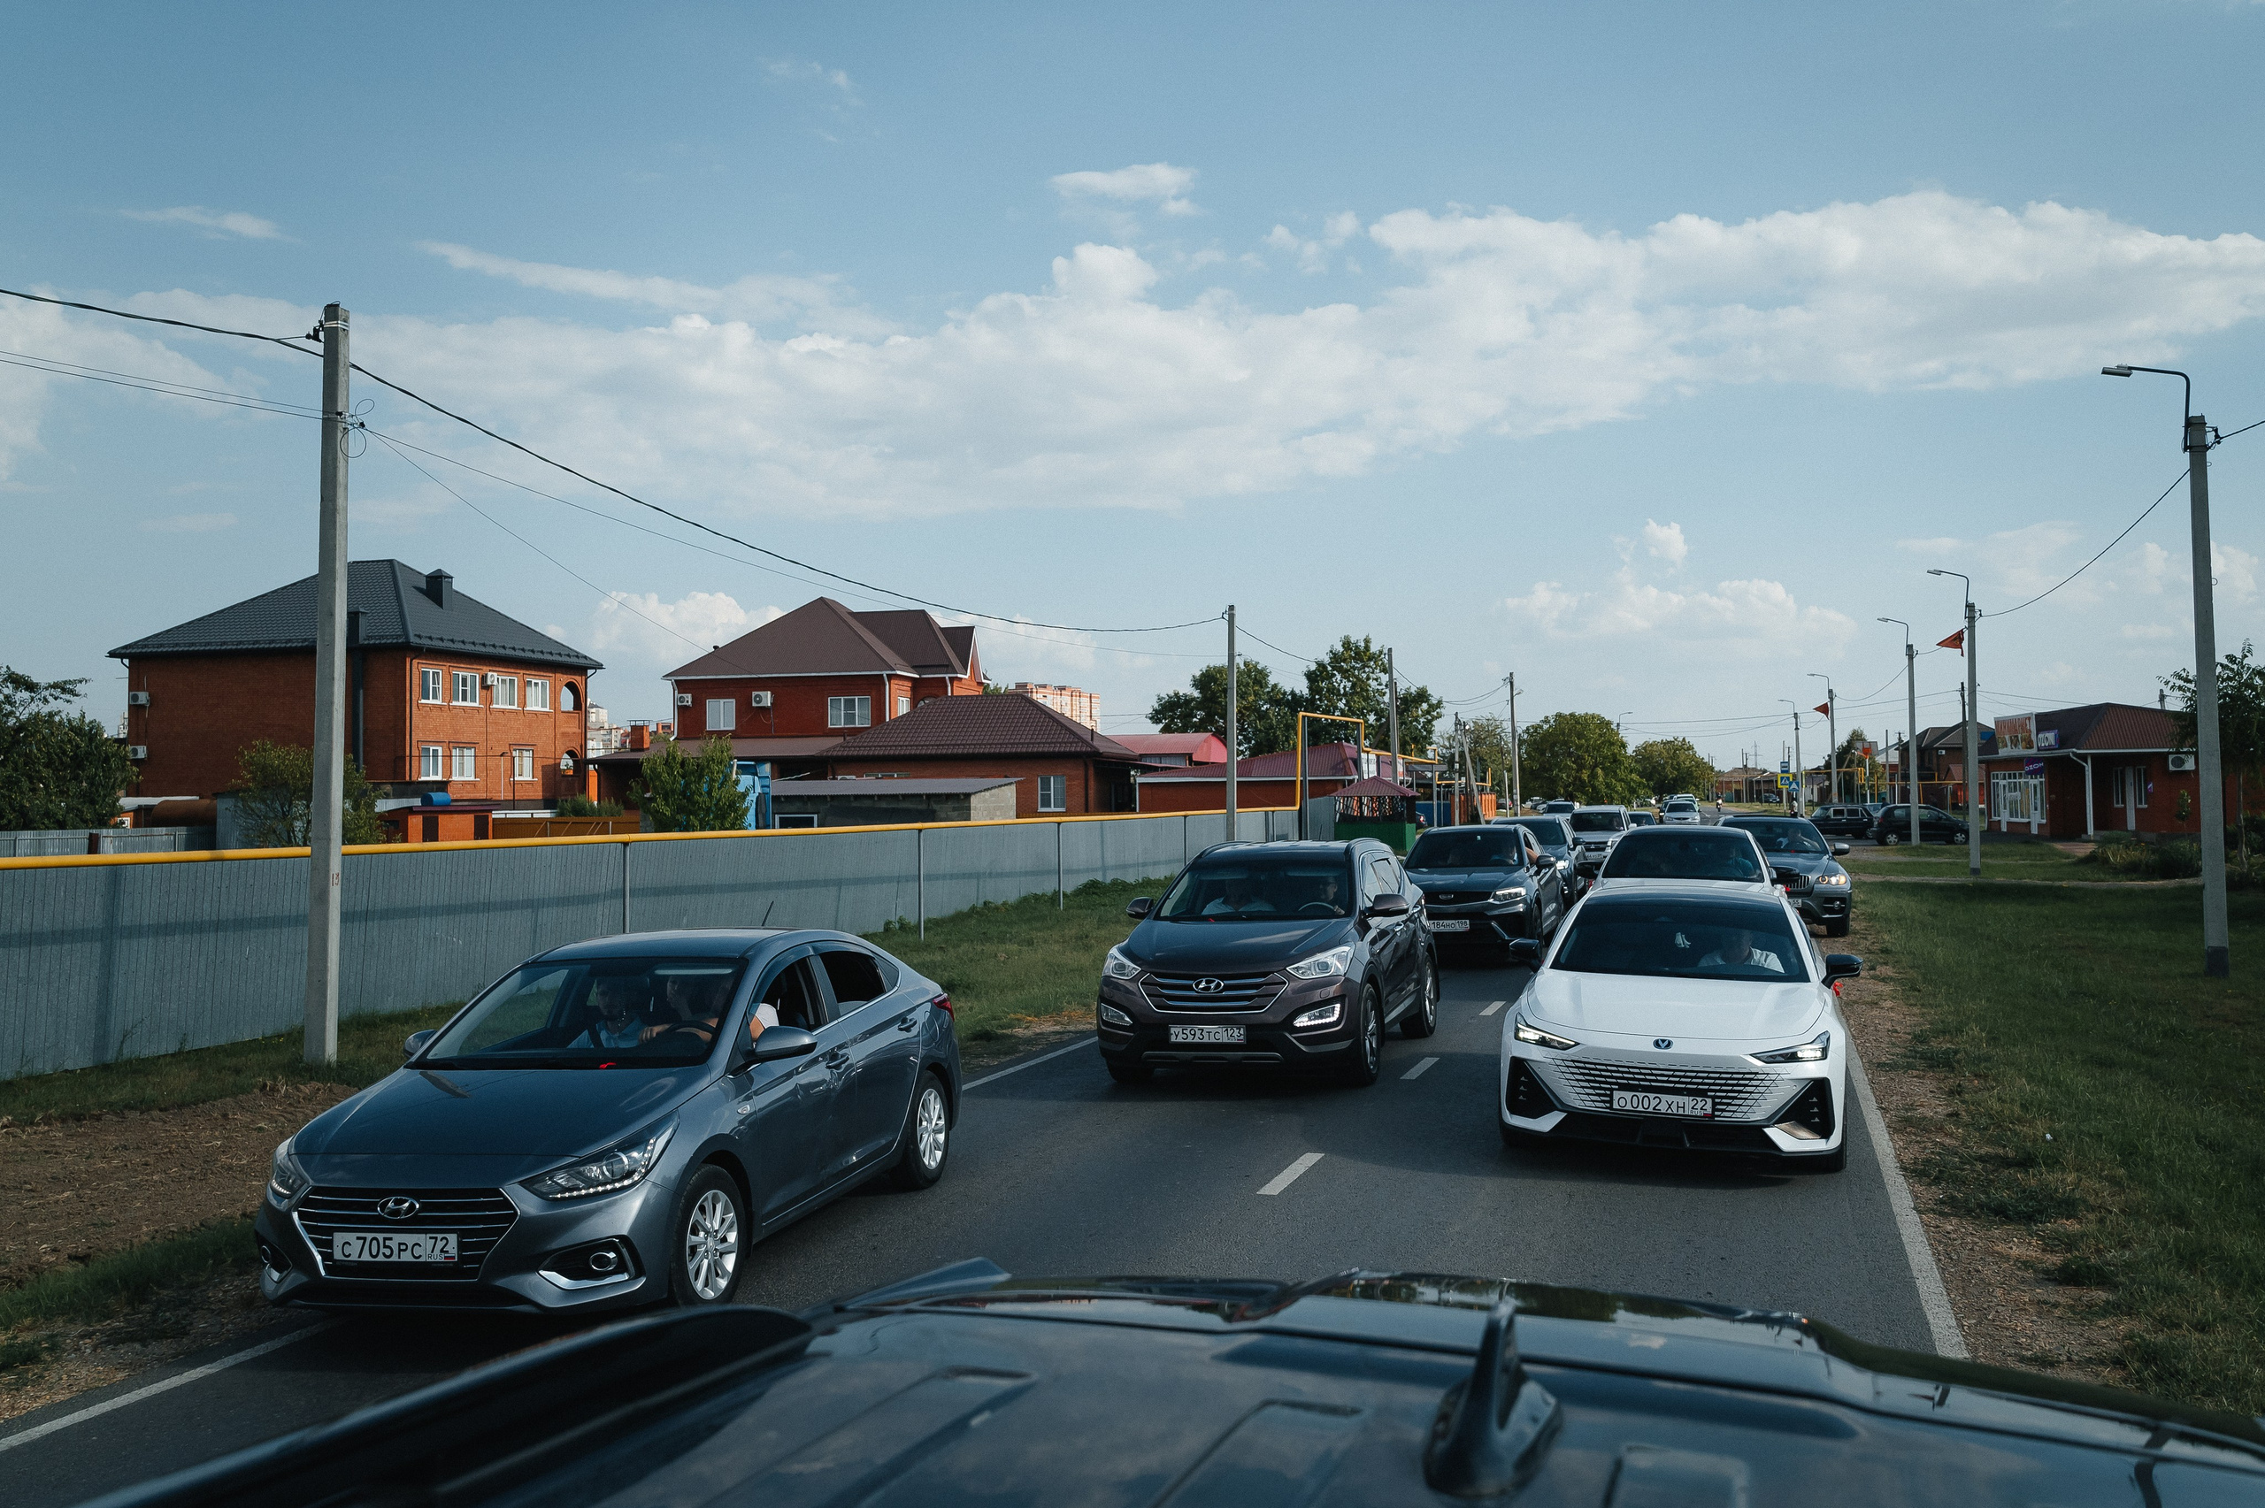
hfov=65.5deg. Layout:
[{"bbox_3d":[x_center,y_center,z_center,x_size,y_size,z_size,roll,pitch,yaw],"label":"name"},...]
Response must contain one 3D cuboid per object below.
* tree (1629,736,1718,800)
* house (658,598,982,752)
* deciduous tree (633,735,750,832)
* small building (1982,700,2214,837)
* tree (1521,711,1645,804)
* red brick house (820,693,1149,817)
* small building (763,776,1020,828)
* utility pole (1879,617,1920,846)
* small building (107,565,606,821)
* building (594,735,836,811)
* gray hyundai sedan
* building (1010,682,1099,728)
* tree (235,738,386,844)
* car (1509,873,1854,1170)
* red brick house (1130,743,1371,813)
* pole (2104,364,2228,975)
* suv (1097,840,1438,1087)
[{"bbox_3d":[48.343,1.613,157.943,8.200,6.560,8.200,-1,-1,20],"label":"tree"},{"bbox_3d":[-12.670,-1.537,77.266,12.850,10.871,8.500,-1,-1,18],"label":"house"},{"bbox_3d":[-8.236,1.373,32.970,2.300,3.442,2.300,-1,-1,20],"label":"deciduous tree"},{"bbox_3d":[40.154,0.670,71.077,7.600,5.287,14.400,0,-1,14],"label":"small building"},{"bbox_3d":[27.740,0.783,107.942,7.600,6.665,7.600,-1,-1,20],"label":"tree"},{"bbox_3d":[-6.015,0.708,73.252,11.900,6.219,7.800,0,-1,14],"label":"red brick house"},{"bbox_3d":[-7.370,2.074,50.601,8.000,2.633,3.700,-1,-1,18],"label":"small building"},{"bbox_3d":[26.450,-0.767,61.035,1.250,7.900,0.300,-1,-1,19],"label":"utility pole"},{"bbox_3d":[-33.732,-2.298,77.274,15.900,12.422,12.000,0,-1,19],"label":"small building"},{"bbox_3d":[-17.494,1.587,78.361,12.000,4.793,6.000,0,-1,18],"label":"building"},{"bbox_3d":[-2.132,1.558,8.445,1.730,1.470,4.400,-1,-2,13],"label":"gray hyundai sedan"},{"bbox_3d":[-42.893,-7.317,934.525,16.000,57.000,70.000,0,-1,29],"label":"building"},{"bbox_3d":[-18.701,1.464,39.987,3.300,3.528,3.300,0,-1,19],"label":"tree"},{"bbox_3d":[3.675,1.694,11.617,1.860,1.450,4.680,0,-1,20],"label":"car"},{"bbox_3d":[6.633,1.832,83.947,10.600,4.466,9.000,0,-1,19],"label":"red brick house"},{"bbox_3d":[12.658,-1.041,21.631,1.300,7.450,0.300,-1,-1,19],"label":"pole"},{"bbox_3d":[1.345,1.598,14.499,1.900,1.700,4.690,0,-1,19],"label":"suv"}]

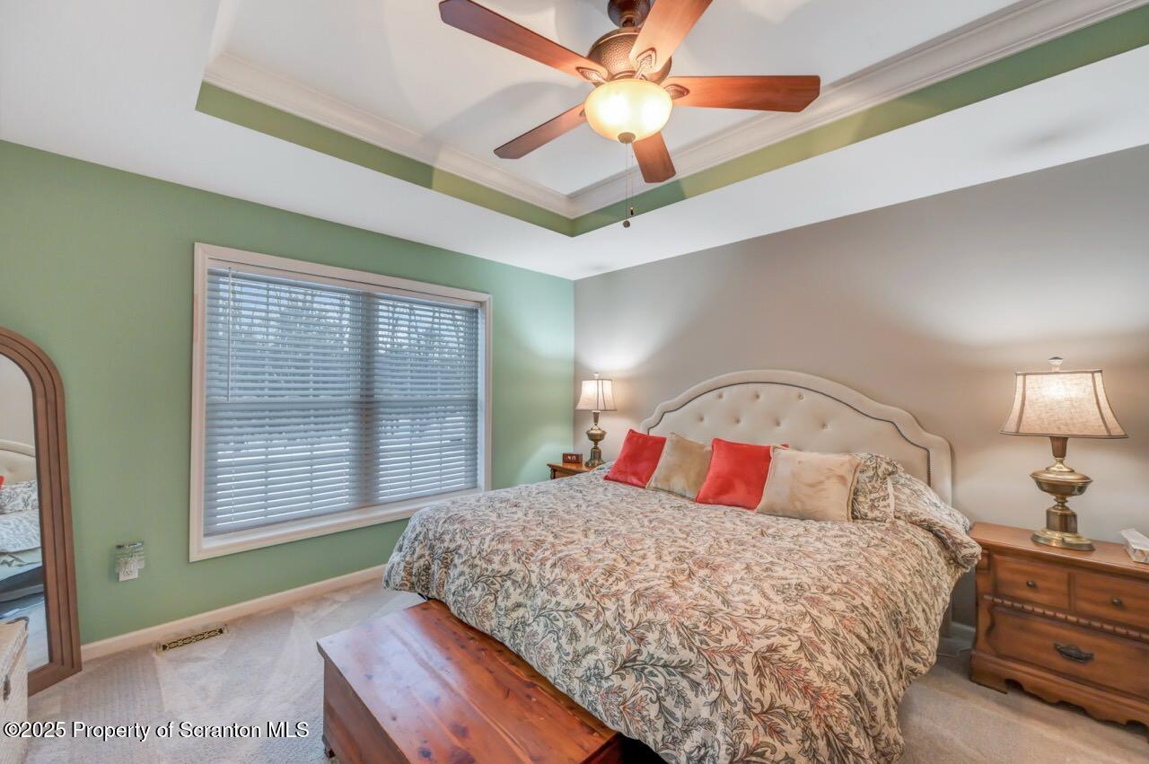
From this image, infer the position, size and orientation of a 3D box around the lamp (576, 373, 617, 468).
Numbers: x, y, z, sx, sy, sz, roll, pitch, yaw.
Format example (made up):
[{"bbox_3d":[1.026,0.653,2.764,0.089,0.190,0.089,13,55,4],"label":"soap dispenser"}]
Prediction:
[{"bbox_3d":[0.196,0.327,3.974,0.245,0.835,0.380,1,-1,-45],"label":"lamp"}]

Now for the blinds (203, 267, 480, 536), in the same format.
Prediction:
[{"bbox_3d":[-1.427,0.110,3.119,1.780,1.530,0.060,1,-1,-45],"label":"blinds"}]

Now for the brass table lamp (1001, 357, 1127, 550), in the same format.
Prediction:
[{"bbox_3d":[2.219,0.312,2.039,0.245,0.840,0.380,1,-1,-45],"label":"brass table lamp"}]

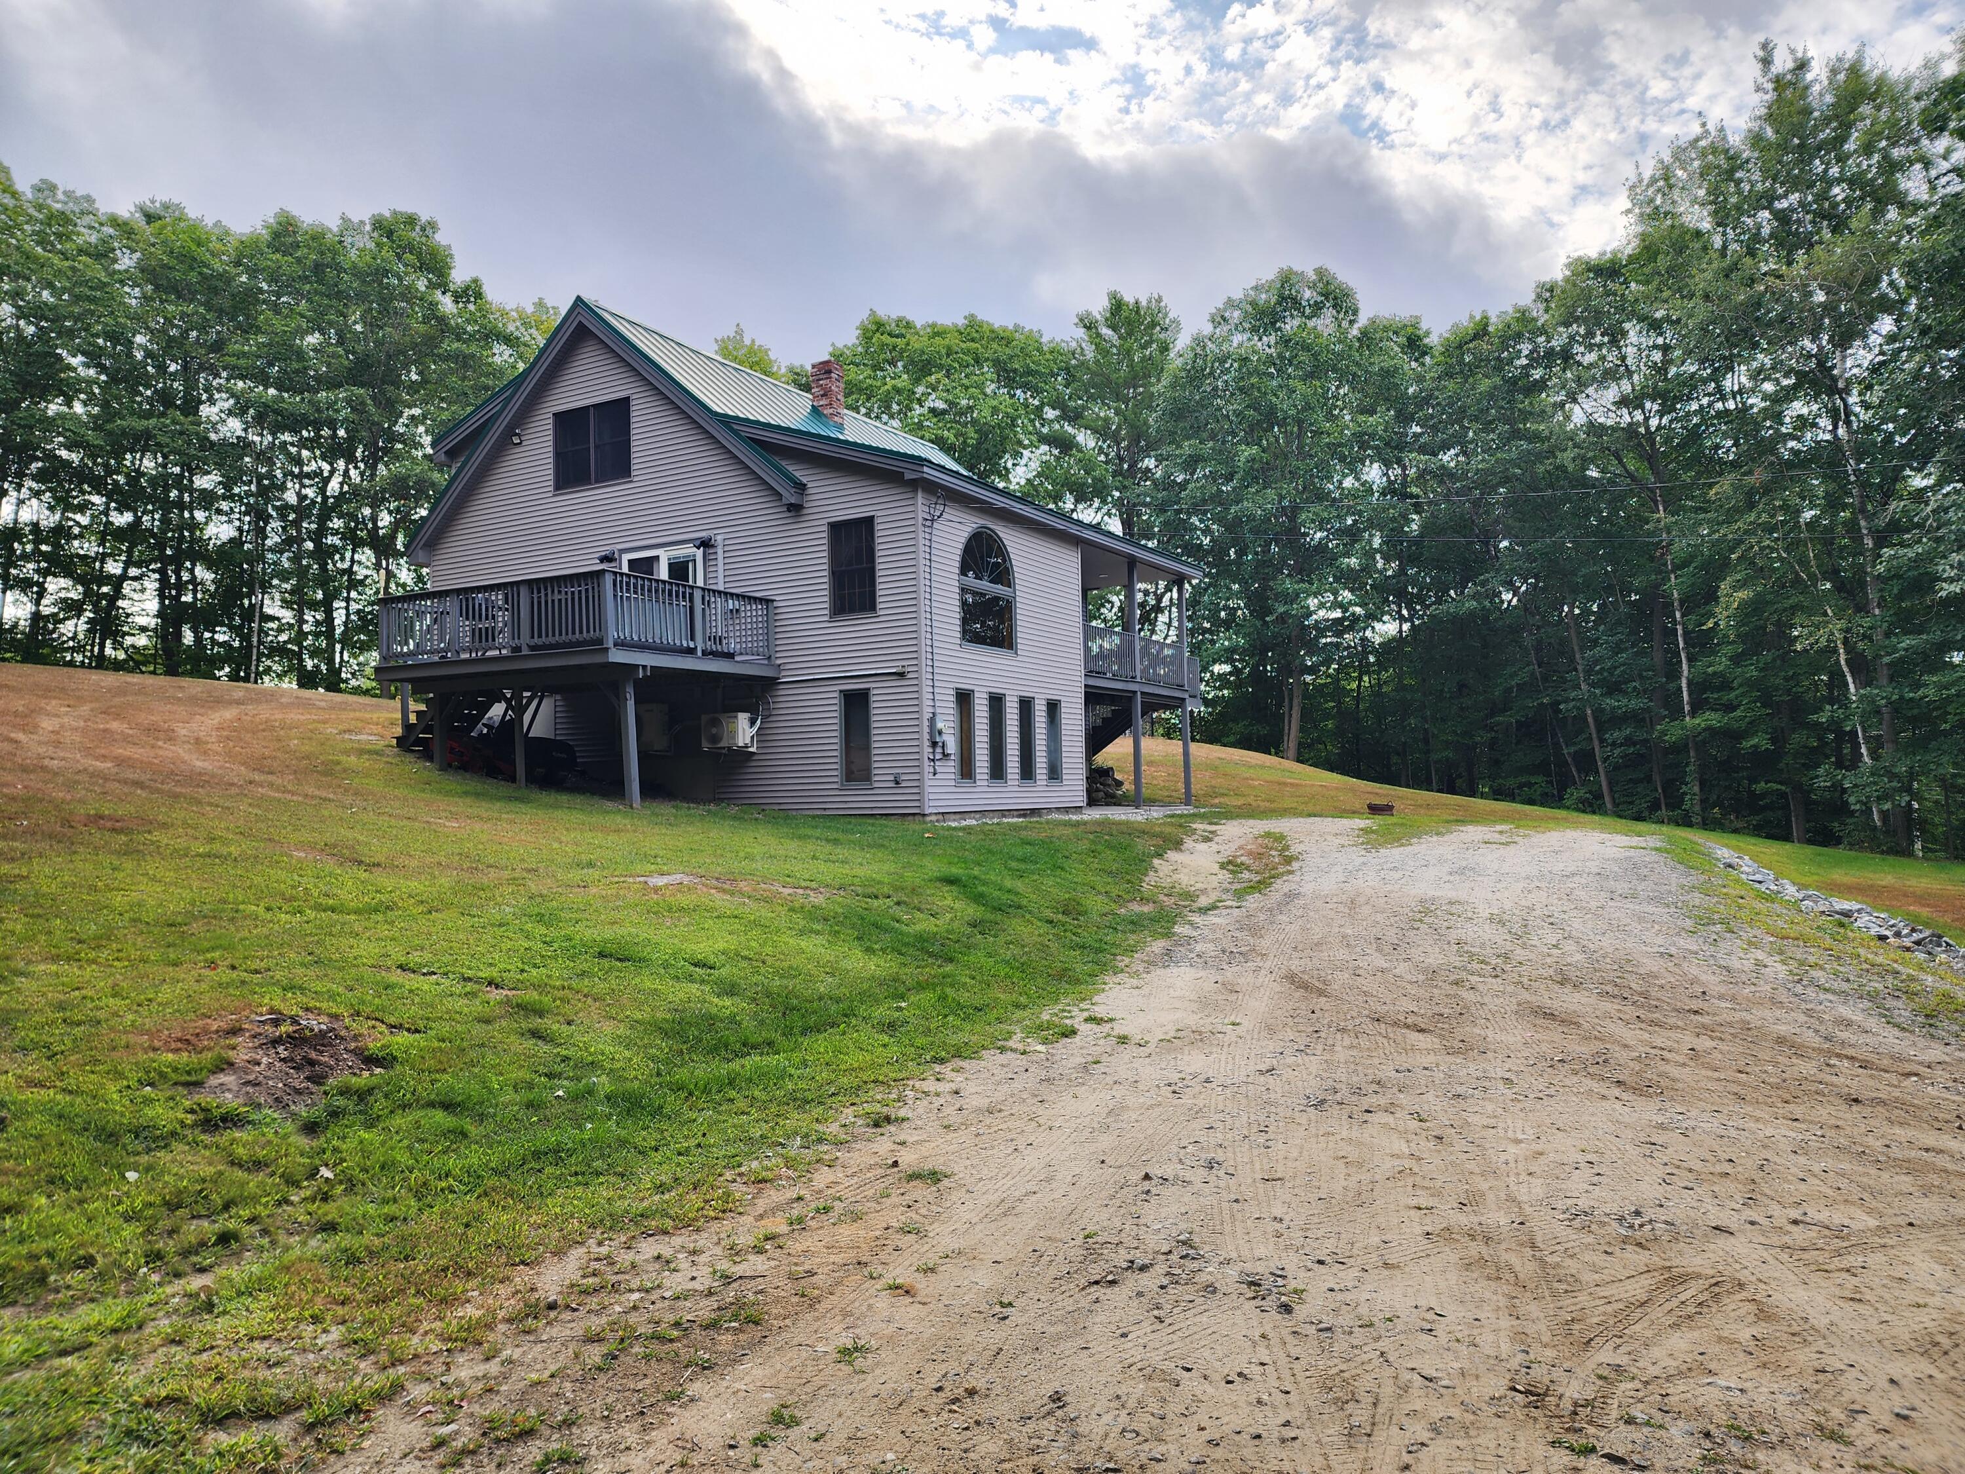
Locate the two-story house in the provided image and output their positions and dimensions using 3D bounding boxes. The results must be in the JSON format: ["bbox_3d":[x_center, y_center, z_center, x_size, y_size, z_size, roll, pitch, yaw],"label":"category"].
[{"bbox_3d":[-3.592,-3.101,26.185,11.570,9.310,15.560,-2,-2,29],"label":"two-story house"}]

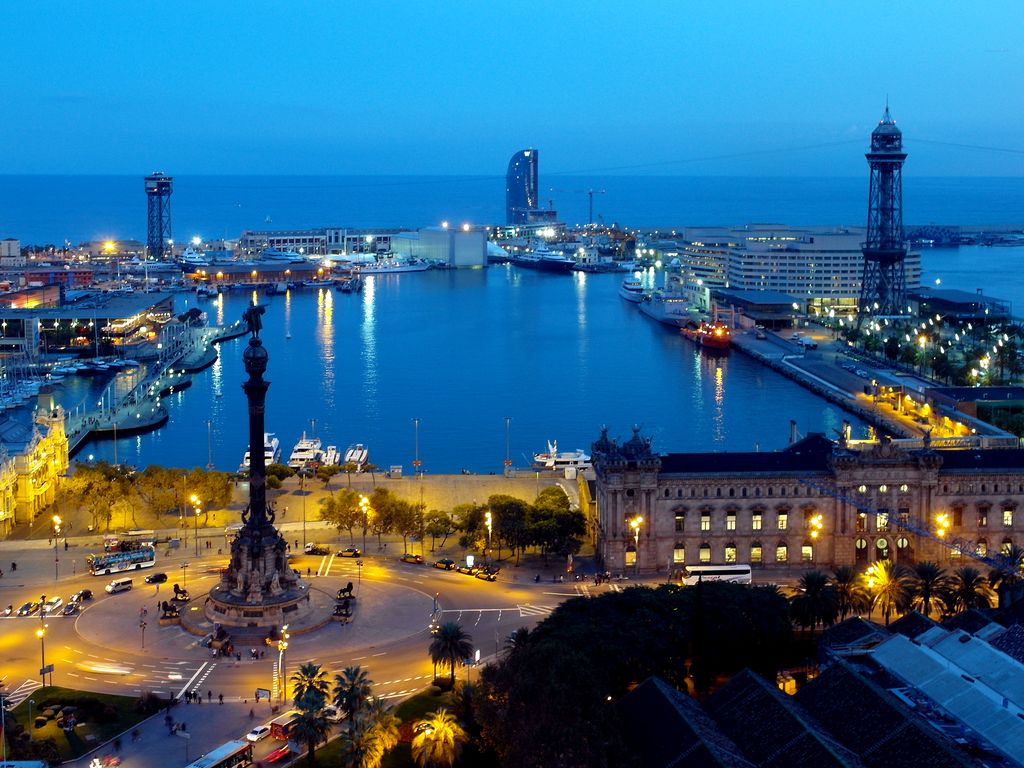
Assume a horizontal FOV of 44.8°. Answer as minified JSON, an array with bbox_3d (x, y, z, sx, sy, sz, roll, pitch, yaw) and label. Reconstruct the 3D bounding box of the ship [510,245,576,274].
[{"bbox_3d":[26.760,-105.690,1033.520,14.000,20.000,88.000,-5,11,-28],"label":"ship"}]

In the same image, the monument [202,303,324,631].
[{"bbox_3d":[-48.166,14.295,234.734,22.655,58.903,22.655,0,10,0],"label":"monument"}]

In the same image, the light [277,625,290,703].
[{"bbox_3d":[-35.910,43.890,194.230,2.000,13.210,2.000,0,10,0],"label":"light"}]

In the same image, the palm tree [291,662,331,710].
[{"bbox_3d":[-28.480,46.230,174.390,6.000,15.380,6.000,0,10,0],"label":"palm tree"}]

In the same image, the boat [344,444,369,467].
[{"bbox_3d":[-43.280,19.740,346.660,6.200,6.000,18.000,0,10,-3],"label":"boat"}]

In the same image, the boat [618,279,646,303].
[{"bbox_3d":[74.890,-60.170,790.940,11.000,13.000,40.000,-1,10,-8],"label":"boat"}]

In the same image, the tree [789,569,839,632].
[{"bbox_3d":[55.341,39.605,227.044,8.373,11.820,8.373,0,10,0],"label":"tree"}]

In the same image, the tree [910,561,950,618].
[{"bbox_3d":[76.180,38.560,226.330,8.000,13.330,8.000,0,10,0],"label":"tree"}]

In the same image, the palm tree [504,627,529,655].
[{"bbox_3d":[1.580,44.270,204.790,6.200,9.040,6.200,0,10,0],"label":"palm tree"}]

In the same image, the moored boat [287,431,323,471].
[{"bbox_3d":[-60.085,18.904,370.055,6.796,11.032,22.655,0,10,2],"label":"moored boat"}]

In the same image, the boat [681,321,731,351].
[{"bbox_3d":[97.130,-27.940,627.300,13.500,12.000,54.000,0,10,-4],"label":"boat"}]

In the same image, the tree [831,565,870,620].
[{"bbox_3d":[63.369,39.115,231.633,7.092,11.229,7.092,0,10,0],"label":"tree"}]

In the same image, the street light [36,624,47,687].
[{"bbox_3d":[-72.340,41.820,191.220,1.100,10.200,1.300,5,11,28],"label":"street light"}]

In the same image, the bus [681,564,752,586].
[{"bbox_3d":[39.380,37.120,239.510,12.900,3.600,2.550,-1,10,-4],"label":"bus"}]

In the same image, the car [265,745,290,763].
[{"bbox_3d":[-31.860,50.200,168.800,1.800,1.500,4.300,6,11,29],"label":"car"}]

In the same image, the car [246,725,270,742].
[{"bbox_3d":[-37.519,51.879,186.252,1.753,1.458,4.186,6,11,31],"label":"car"}]

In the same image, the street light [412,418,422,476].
[{"bbox_3d":[-24.650,16.410,324.770,2.500,15.700,0.800,-1,10,-6],"label":"street light"}]

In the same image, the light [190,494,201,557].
[{"bbox_3d":[-68.600,30.620,268.600,1.900,13.880,1.900,0,10,0],"label":"light"}]

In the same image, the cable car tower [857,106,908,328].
[{"bbox_3d":[192.000,-85.090,638.290,24.500,111.000,24.500,3,10,17],"label":"cable car tower"}]

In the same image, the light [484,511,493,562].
[{"bbox_3d":[-4.880,32.530,263.110,1.600,12.300,1.600,0,10,0],"label":"light"}]

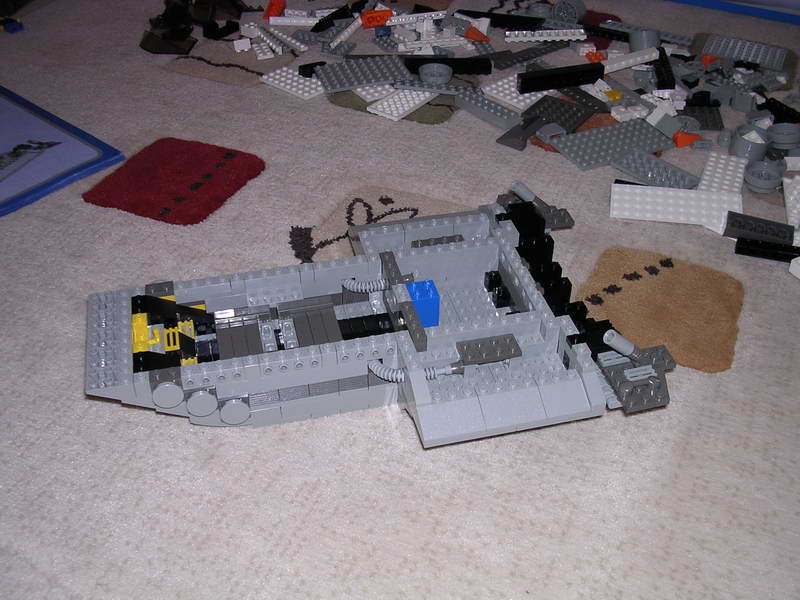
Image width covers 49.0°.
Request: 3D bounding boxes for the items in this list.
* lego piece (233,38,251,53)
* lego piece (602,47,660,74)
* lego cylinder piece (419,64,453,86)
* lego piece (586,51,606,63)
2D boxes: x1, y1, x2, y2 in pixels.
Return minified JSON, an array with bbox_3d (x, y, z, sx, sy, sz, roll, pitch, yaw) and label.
[{"bbox_3d":[-0.157,-0.251,0.867,0.016,0.011,0.014,-15,19,-20],"label":"lego piece"},{"bbox_3d":[0.223,-0.232,0.853,0.062,0.009,0.011,-15,42,0],"label":"lego piece"},{"bbox_3d":[0.033,-0.214,0.827,0.030,0.010,0.030,1,41,-1],"label":"lego cylinder piece"},{"bbox_3d":[0.193,-0.238,0.862,0.019,0.009,0.015,0,39,0],"label":"lego piece"}]

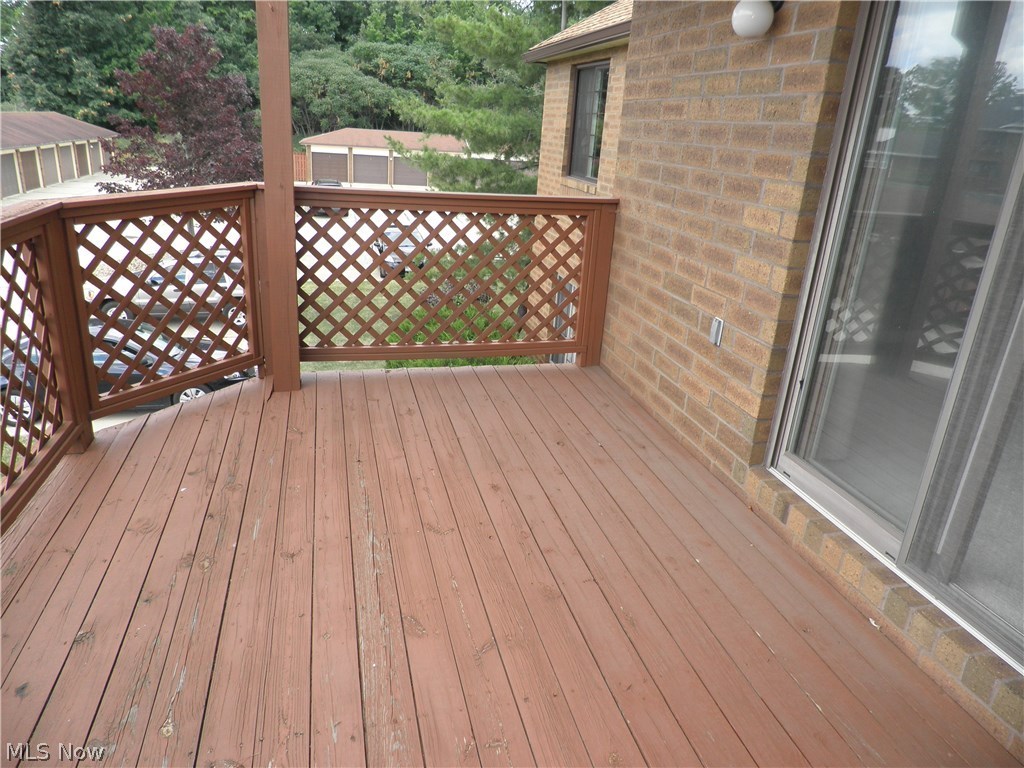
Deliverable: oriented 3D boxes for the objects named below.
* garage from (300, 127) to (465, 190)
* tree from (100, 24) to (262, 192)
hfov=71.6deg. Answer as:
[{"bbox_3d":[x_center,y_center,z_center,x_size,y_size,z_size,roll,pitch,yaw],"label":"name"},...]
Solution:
[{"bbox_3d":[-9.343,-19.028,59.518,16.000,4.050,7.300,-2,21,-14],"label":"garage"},{"bbox_3d":[-10.822,-7.809,23.595,5.700,7.500,5.600,-2,21,-14],"label":"tree"}]

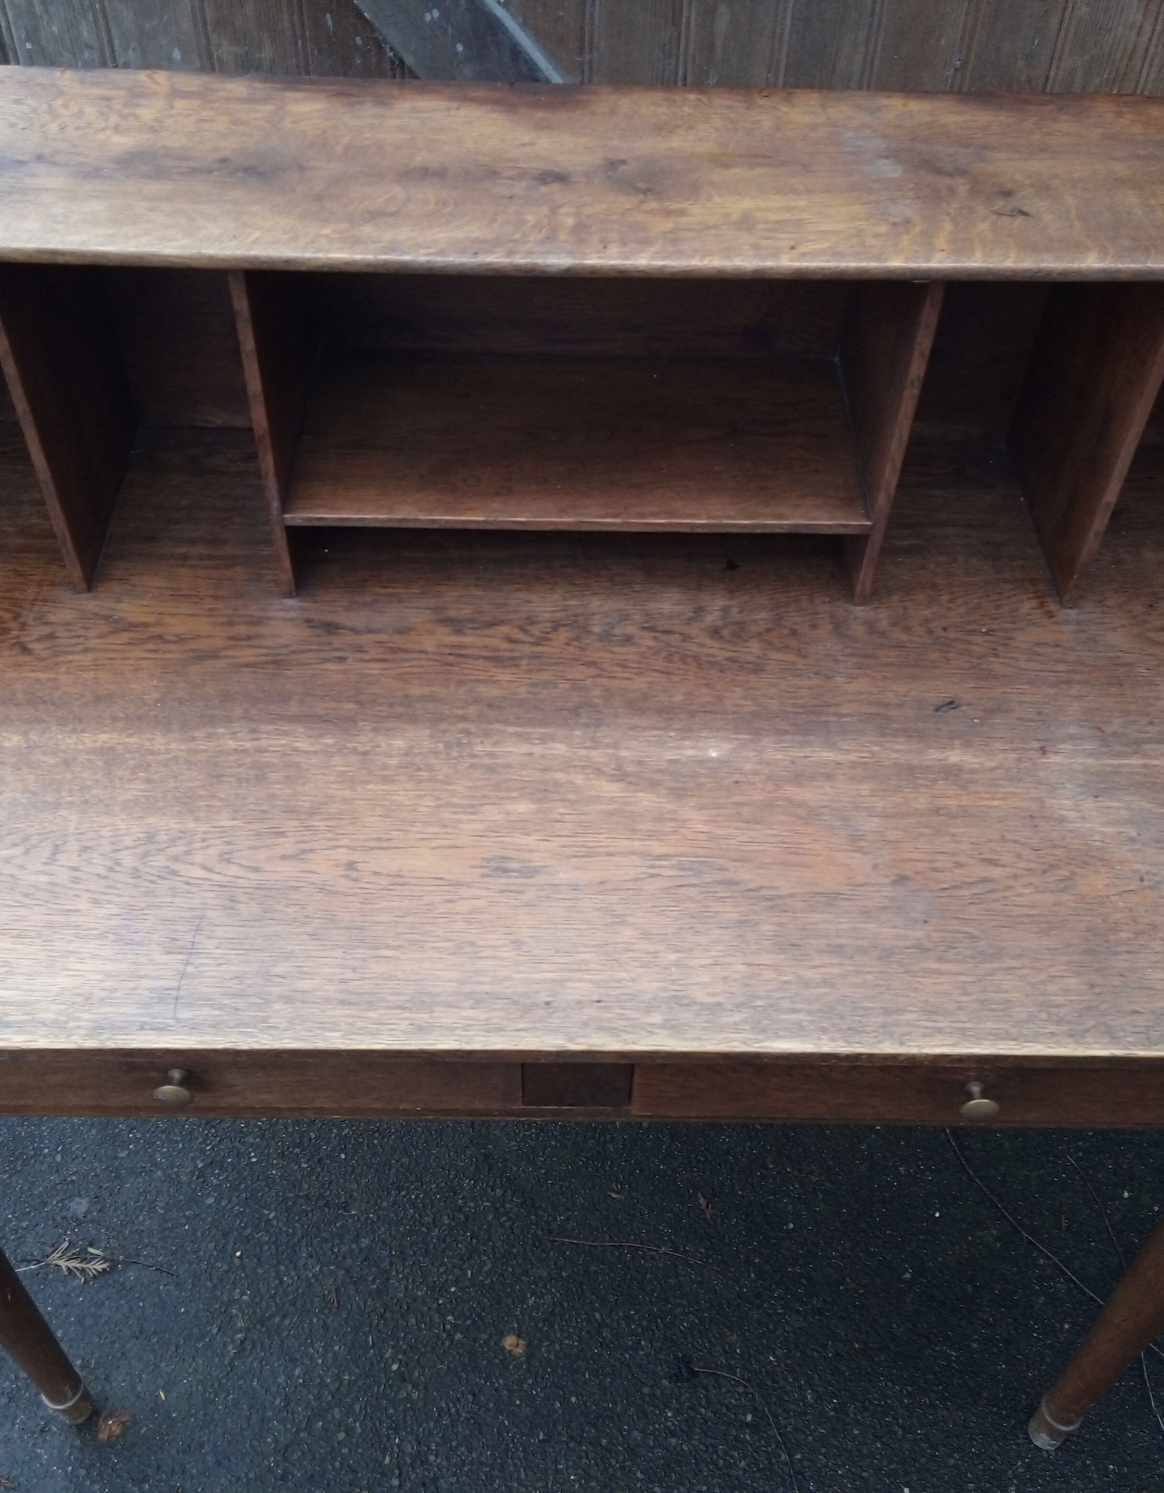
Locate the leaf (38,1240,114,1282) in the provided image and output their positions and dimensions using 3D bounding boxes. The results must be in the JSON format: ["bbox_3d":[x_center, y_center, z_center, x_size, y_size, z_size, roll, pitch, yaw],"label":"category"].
[{"bbox_3d":[-0.494,0.504,1.578,0.061,0.008,0.036,3,49,1],"label":"leaf"}]

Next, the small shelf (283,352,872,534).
[{"bbox_3d":[-0.001,-0.212,1.107,0.383,0.011,0.180,1,49,-1],"label":"small shelf"}]

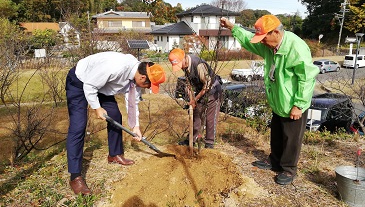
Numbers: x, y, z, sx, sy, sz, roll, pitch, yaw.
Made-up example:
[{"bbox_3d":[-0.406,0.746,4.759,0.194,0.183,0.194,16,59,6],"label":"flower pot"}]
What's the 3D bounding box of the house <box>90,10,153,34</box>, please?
[{"bbox_3d":[-12.200,-14.259,54.682,11.800,7.600,8.500,-2,14,-10],"label":"house"}]

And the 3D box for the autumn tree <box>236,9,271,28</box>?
[{"bbox_3d":[22.100,-23.052,81.881,9.000,9.500,9.000,0,13,0],"label":"autumn tree"}]

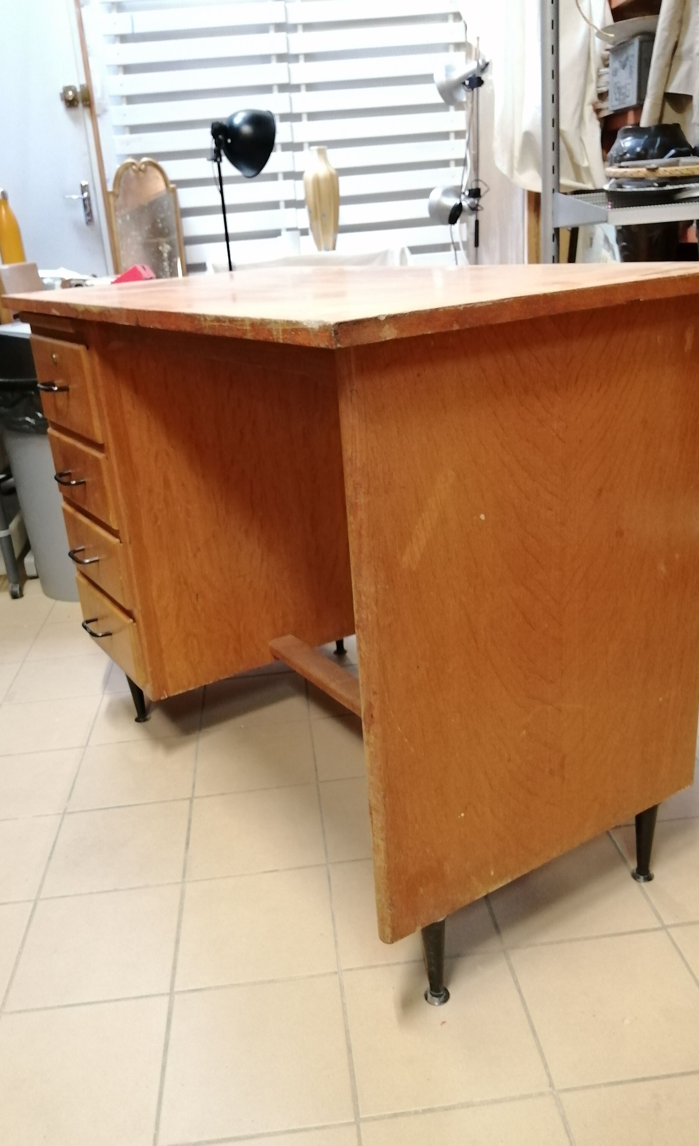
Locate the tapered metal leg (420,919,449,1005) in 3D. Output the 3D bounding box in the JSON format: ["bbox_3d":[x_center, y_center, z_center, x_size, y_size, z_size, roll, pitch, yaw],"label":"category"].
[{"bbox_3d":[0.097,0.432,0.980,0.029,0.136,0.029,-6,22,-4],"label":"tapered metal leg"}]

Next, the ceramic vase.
[{"bbox_3d":[-0.089,-1.236,2.858,0.112,0.315,0.112,-6,22,-4],"label":"ceramic vase"}]

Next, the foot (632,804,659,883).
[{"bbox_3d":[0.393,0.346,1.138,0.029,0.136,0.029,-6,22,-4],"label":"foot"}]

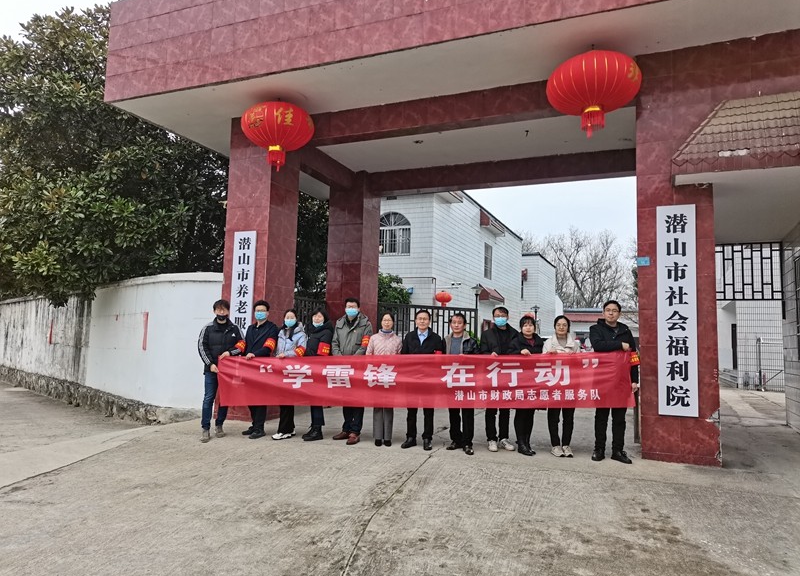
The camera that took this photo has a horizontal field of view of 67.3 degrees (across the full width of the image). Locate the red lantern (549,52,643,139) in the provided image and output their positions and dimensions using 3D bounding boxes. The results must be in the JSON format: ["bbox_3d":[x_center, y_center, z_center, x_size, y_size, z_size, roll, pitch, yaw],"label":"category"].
[{"bbox_3d":[2.258,-2.211,7.010,1.056,0.987,1.056,-1,-6,23],"label":"red lantern"}]

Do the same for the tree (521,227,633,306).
[{"bbox_3d":[12.127,0.804,39.919,7.600,9.400,7.600,-1,-6,23],"label":"tree"}]

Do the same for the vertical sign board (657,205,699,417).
[{"bbox_3d":[3.150,0.241,6.826,0.401,2.388,0.045,-1,-6,23],"label":"vertical sign board"}]

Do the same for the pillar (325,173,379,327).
[{"bbox_3d":[-0.984,0.019,12.659,0.803,4.772,0.803,-1,-6,23],"label":"pillar"}]

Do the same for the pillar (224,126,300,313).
[{"bbox_3d":[-2.243,-0.318,9.650,0.808,4.772,0.808,-1,-6,23],"label":"pillar"}]

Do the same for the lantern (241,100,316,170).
[{"bbox_3d":[-1.782,-2.180,8.750,1.047,0.987,1.047,1,-6,0],"label":"lantern"}]

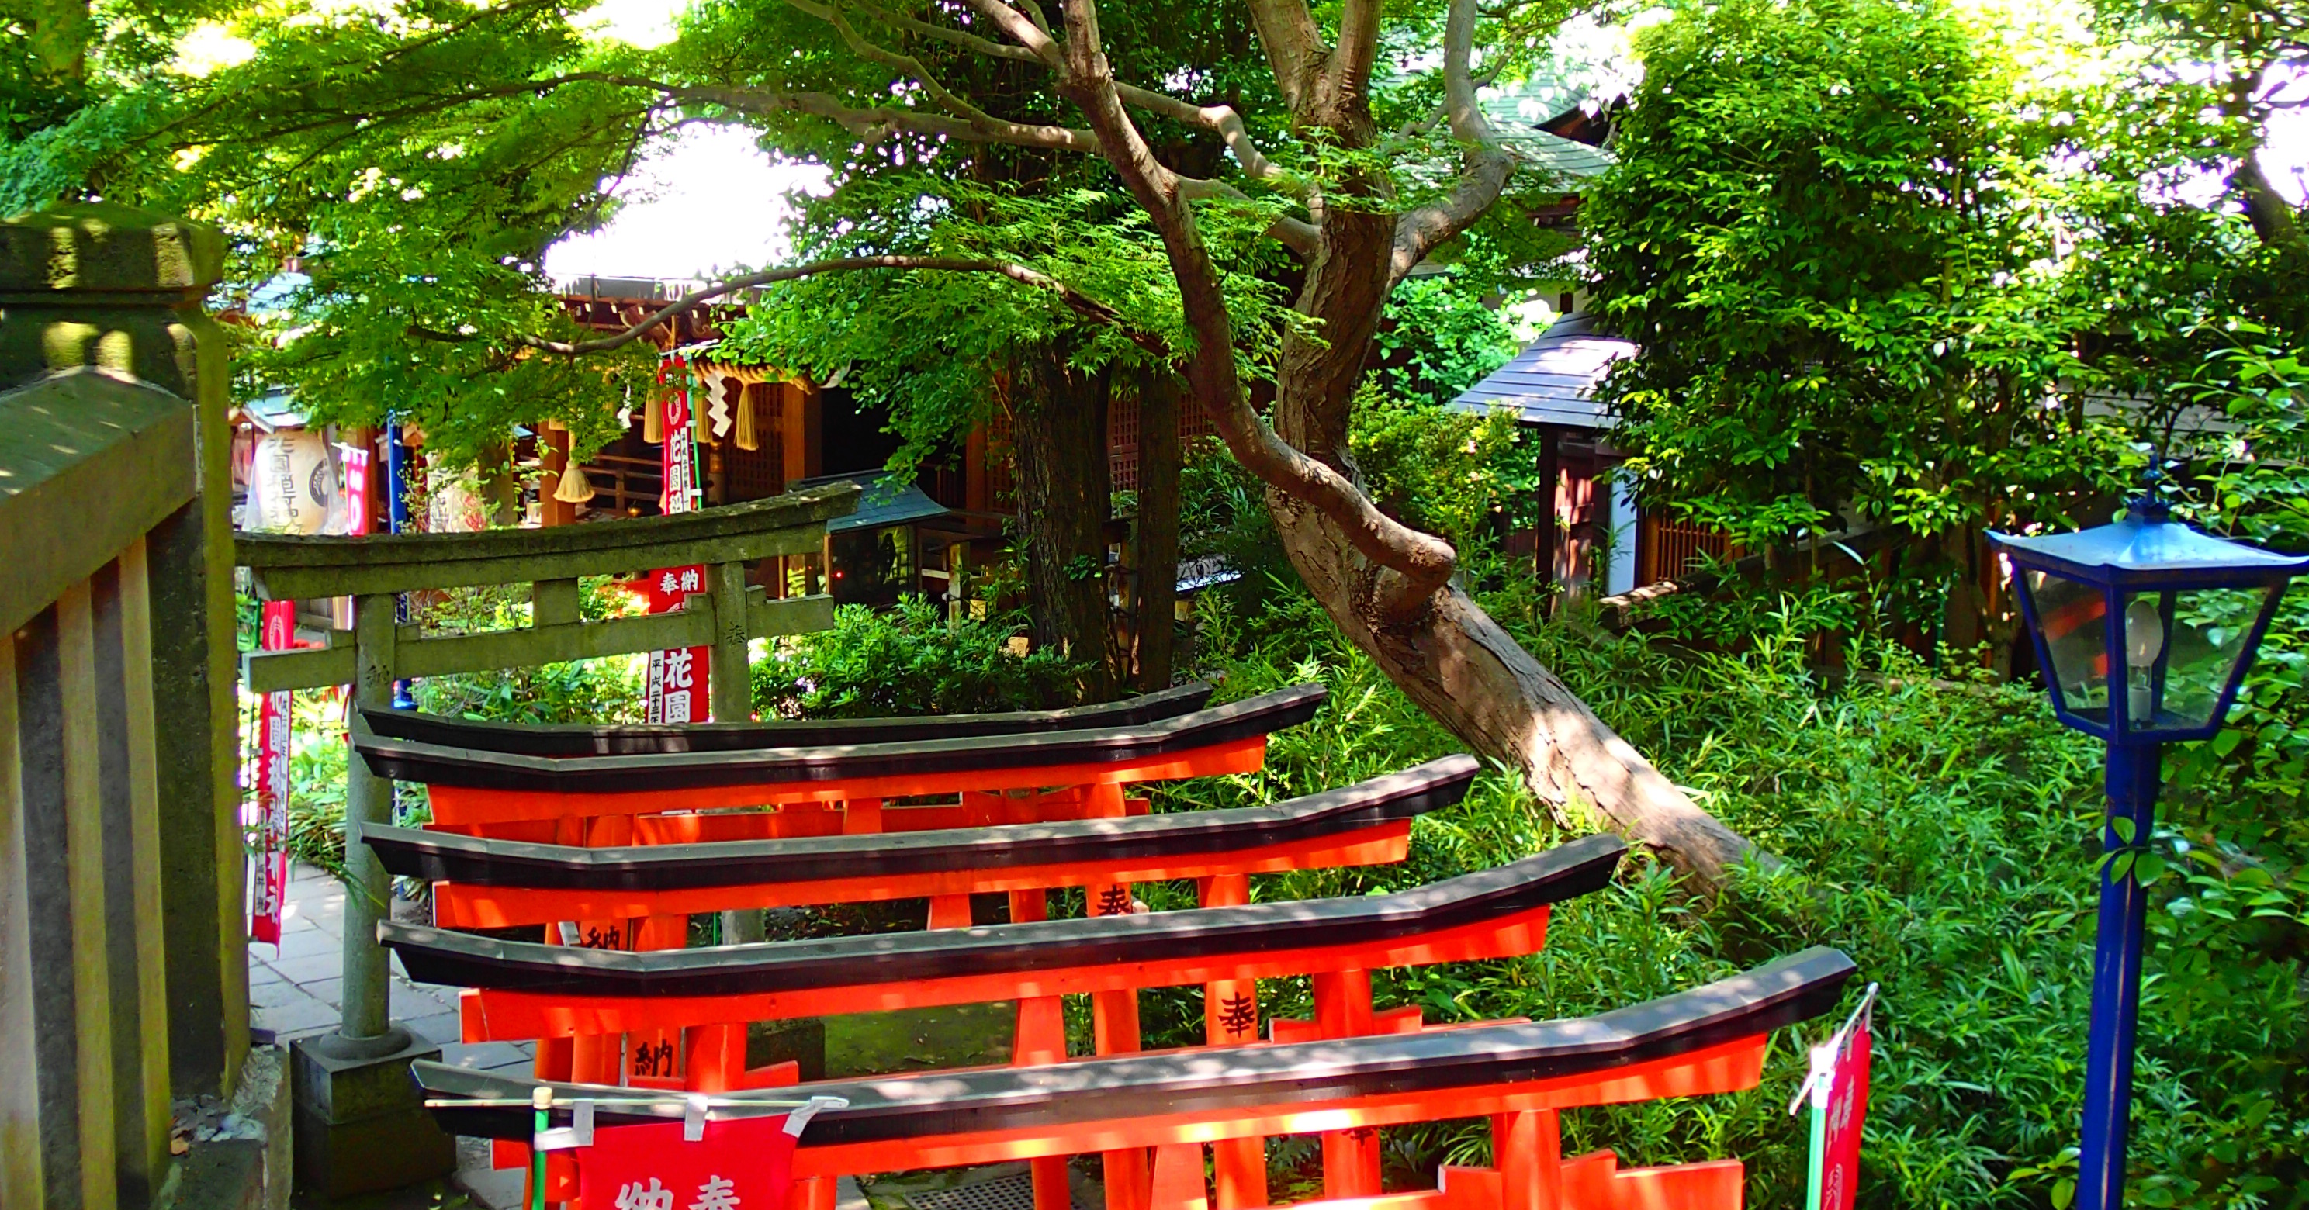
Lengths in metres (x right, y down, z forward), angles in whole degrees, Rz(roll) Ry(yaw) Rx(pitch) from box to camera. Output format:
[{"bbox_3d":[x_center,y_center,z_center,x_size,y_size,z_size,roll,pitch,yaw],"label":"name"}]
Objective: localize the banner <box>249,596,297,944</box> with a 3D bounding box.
[{"bbox_3d":[-4.152,0.733,12.600,0.380,1.780,0.070,8,12,36],"label":"banner"}]

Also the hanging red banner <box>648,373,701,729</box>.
[{"bbox_3d":[-2.505,-0.246,14.000,0.360,1.930,0.060,-3,10,-24],"label":"hanging red banner"}]

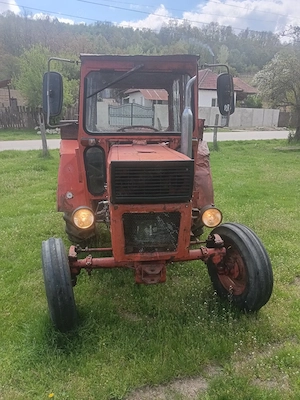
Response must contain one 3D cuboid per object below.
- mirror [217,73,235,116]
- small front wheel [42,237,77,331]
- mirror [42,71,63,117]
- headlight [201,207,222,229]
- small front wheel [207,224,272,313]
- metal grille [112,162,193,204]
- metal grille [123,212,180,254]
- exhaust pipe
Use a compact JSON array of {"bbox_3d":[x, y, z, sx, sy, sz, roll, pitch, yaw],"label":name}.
[{"bbox_3d":[0.843,-1.164,3.451,0.223,0.452,0.061,-6,14,-24],"label":"mirror"},{"bbox_3d":[-0.731,0.672,2.489,0.178,0.756,0.756,-8,15,-24],"label":"small front wheel"},{"bbox_3d":[-1.014,-1.109,3.278,0.223,0.452,0.061,2,13,10],"label":"mirror"},{"bbox_3d":[0.504,0.143,2.558,0.173,0.173,0.132,-2,13,-7],"label":"headlight"},{"bbox_3d":[0.741,0.577,2.680,0.178,0.756,0.756,-8,15,-23],"label":"small front wheel"},{"bbox_3d":[0.017,-0.130,2.294,0.609,0.310,0.061,-1,13,-5],"label":"metal grille"},{"bbox_3d":[0.015,0.257,2.395,0.447,0.325,0.035,-1,13,-5],"label":"metal grille"},{"bbox_3d":[0.339,-0.688,2.760,0.142,0.792,0.112,-1,13,-5],"label":"exhaust pipe"}]

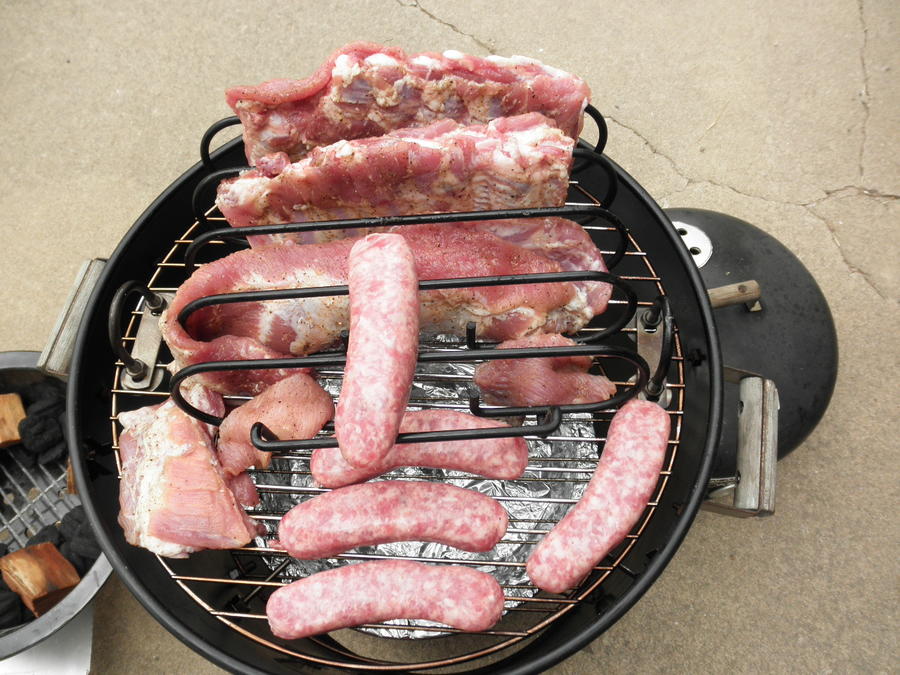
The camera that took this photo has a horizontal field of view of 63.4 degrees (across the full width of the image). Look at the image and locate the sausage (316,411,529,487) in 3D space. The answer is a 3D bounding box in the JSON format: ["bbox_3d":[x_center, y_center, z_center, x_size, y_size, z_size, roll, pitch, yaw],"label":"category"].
[{"bbox_3d":[-0.019,0.070,0.462,0.136,0.034,0.046,-3,65,1],"label":"sausage"}]

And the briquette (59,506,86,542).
[{"bbox_3d":[-0.447,0.225,0.873,0.047,0.034,0.050,37,53,16],"label":"briquette"}]

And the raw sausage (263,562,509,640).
[{"bbox_3d":[-0.035,0.157,0.429,0.141,0.036,0.046,-1,65,3],"label":"raw sausage"}]

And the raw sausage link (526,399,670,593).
[{"bbox_3d":[0.097,0.097,0.443,0.045,0.035,0.135,31,70,16],"label":"raw sausage link"}]

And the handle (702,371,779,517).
[{"bbox_3d":[0.197,0.074,0.514,0.060,0.027,0.102,10,66,8],"label":"handle"}]

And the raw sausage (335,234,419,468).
[{"bbox_3d":[-0.039,0.004,0.411,0.041,0.038,0.141,0,65,4],"label":"raw sausage"}]

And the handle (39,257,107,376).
[{"bbox_3d":[-0.296,-0.015,0.589,0.026,0.028,0.097,9,66,8],"label":"handle"}]

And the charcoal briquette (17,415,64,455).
[{"bbox_3d":[-0.511,0.121,0.908,0.049,0.032,0.049,-21,66,-6],"label":"charcoal briquette"}]

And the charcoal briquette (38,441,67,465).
[{"bbox_3d":[-0.505,0.142,0.926,0.050,0.034,0.047,-35,68,-13],"label":"charcoal briquette"}]

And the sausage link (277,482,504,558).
[{"bbox_3d":[-0.032,0.113,0.449,0.140,0.037,0.046,-2,65,3],"label":"sausage link"}]

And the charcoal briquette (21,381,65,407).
[{"bbox_3d":[-0.522,0.074,0.942,0.050,0.034,0.047,-23,66,-8],"label":"charcoal briquette"}]

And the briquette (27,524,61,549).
[{"bbox_3d":[-0.487,0.245,0.879,0.047,0.034,0.050,36,72,18],"label":"briquette"}]

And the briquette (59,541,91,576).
[{"bbox_3d":[-0.438,0.258,0.854,0.047,0.034,0.050,36,72,18],"label":"briquette"}]

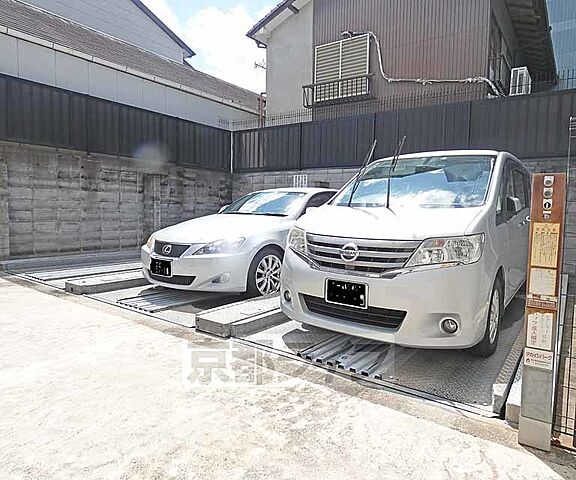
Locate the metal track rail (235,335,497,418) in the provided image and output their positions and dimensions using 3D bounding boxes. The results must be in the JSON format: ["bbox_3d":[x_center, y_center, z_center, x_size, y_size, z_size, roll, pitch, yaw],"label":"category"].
[{"bbox_3d":[0.343,0.893,2.443,1.977,0.050,0.110,3,5,37],"label":"metal track rail"}]

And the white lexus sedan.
[{"bbox_3d":[-0.170,-0.090,5.860,1.800,1.430,4.575,3,5,33],"label":"white lexus sedan"}]

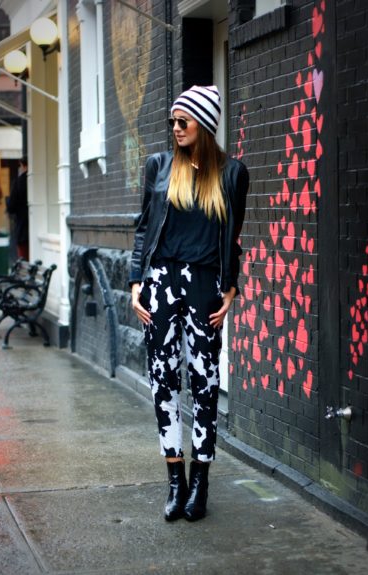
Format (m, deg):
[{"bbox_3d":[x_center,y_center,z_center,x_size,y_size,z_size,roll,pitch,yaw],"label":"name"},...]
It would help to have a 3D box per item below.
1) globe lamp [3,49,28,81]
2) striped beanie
[{"bbox_3d":[-1.806,-2.384,12.800,0.270,0.340,0.260,-2,4,-16],"label":"globe lamp"},{"bbox_3d":[0.046,-0.713,4.810,0.190,0.195,0.220,3,-8,45],"label":"striped beanie"}]

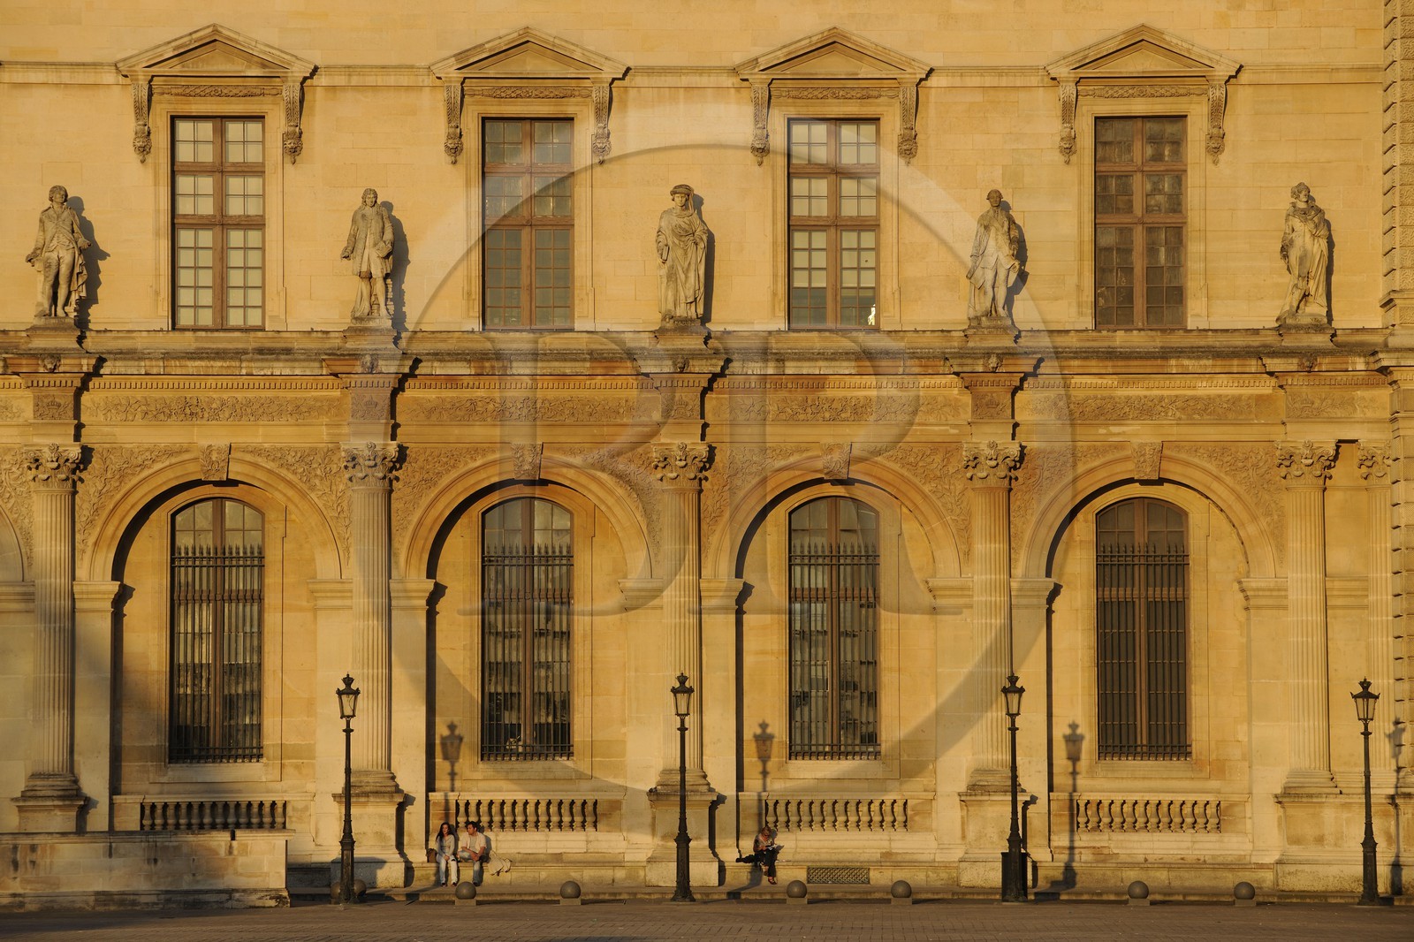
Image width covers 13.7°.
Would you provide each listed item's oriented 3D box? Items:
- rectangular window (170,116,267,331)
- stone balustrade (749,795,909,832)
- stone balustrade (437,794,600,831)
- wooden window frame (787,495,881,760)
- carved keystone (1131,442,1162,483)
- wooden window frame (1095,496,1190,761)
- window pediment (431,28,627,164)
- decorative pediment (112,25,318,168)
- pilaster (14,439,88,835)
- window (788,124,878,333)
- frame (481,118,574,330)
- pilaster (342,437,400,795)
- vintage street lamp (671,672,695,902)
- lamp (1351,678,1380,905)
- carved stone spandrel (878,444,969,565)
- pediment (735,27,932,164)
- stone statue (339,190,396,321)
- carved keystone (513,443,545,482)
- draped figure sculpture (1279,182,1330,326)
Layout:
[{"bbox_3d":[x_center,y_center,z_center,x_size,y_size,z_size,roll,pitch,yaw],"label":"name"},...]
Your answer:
[{"bbox_3d":[-10.016,-5.093,120.745,1.934,4.410,0.200,0,-3,-1],"label":"rectangular window"},{"bbox_3d":[2.508,7.011,120.450,3.276,0.745,0.320,0,-3,0],"label":"stone balustrade"},{"bbox_3d":[-3.754,6.872,118.436,3.442,0.776,0.350,0,-3,-3],"label":"stone balustrade"},{"bbox_3d":[2.603,3.215,121.190,1.909,5.430,0.250,0,-3,0],"label":"wooden window frame"},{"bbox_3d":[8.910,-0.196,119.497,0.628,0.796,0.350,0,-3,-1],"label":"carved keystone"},{"bbox_3d":[9.021,3.257,121.913,1.923,5.417,0.300,0,-3,-1],"label":"wooden window frame"},{"bbox_3d":[-3.598,-7.583,119.153,3.955,2.762,0.550,0,-3,-3],"label":"window pediment"},{"bbox_3d":[-10.009,-7.694,120.186,4.079,2.875,0.580,0,-3,-1],"label":"decorative pediment"},{"bbox_3d":[-13.258,3.585,118.795,1.449,8.238,0.700,0,-3,-1],"label":"pilaster"},{"bbox_3d":[2.621,-5.102,121.504,1.937,4.373,0.200,0,-3,0],"label":"window"},{"bbox_3d":[-3.692,-5.102,121.504,1.892,4.328,0.200,0,-3,0],"label":"frame"},{"bbox_3d":[-6.694,2.892,117.774,1.169,6.978,0.500,0,-3,-3],"label":"pilaster"},{"bbox_3d":[-0.459,5.971,111.267,0.439,4.343,0.440,0,-3,-3],"label":"vintage street lamp"},{"bbox_3d":[12.709,6.173,113.639,0.470,4.393,0.470,3,-4,-41],"label":"lamp"},{"bbox_3d":[4.256,0.649,115.459,1.774,2.379,0.200,0,-3,0],"label":"carved stone spandrel"},{"bbox_3d":[2.588,-7.612,119.435,3.996,2.791,0.550,0,-3,-3],"label":"pediment"},{"bbox_3d":[-6.867,-4.404,119.258,1.095,2.693,0.750,0,-3,-1],"label":"stone statue"},{"bbox_3d":[-3.654,-0.180,120.258,0.654,0.812,0.400,0,-3,0],"label":"carved keystone"},{"bbox_3d":[12.136,-4.405,119.595,1.056,2.948,0.800,0,-3,-11],"label":"draped figure sculpture"}]

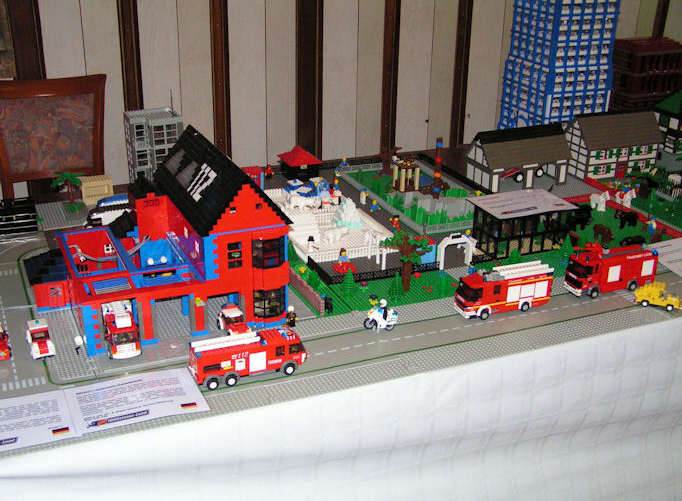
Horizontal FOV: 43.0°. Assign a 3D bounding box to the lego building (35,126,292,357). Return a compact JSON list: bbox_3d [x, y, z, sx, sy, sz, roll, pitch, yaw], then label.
[{"bbox_3d":[-0.376,-0.043,1.710,0.455,0.298,0.428,-8,24,-22],"label":"lego building"}]

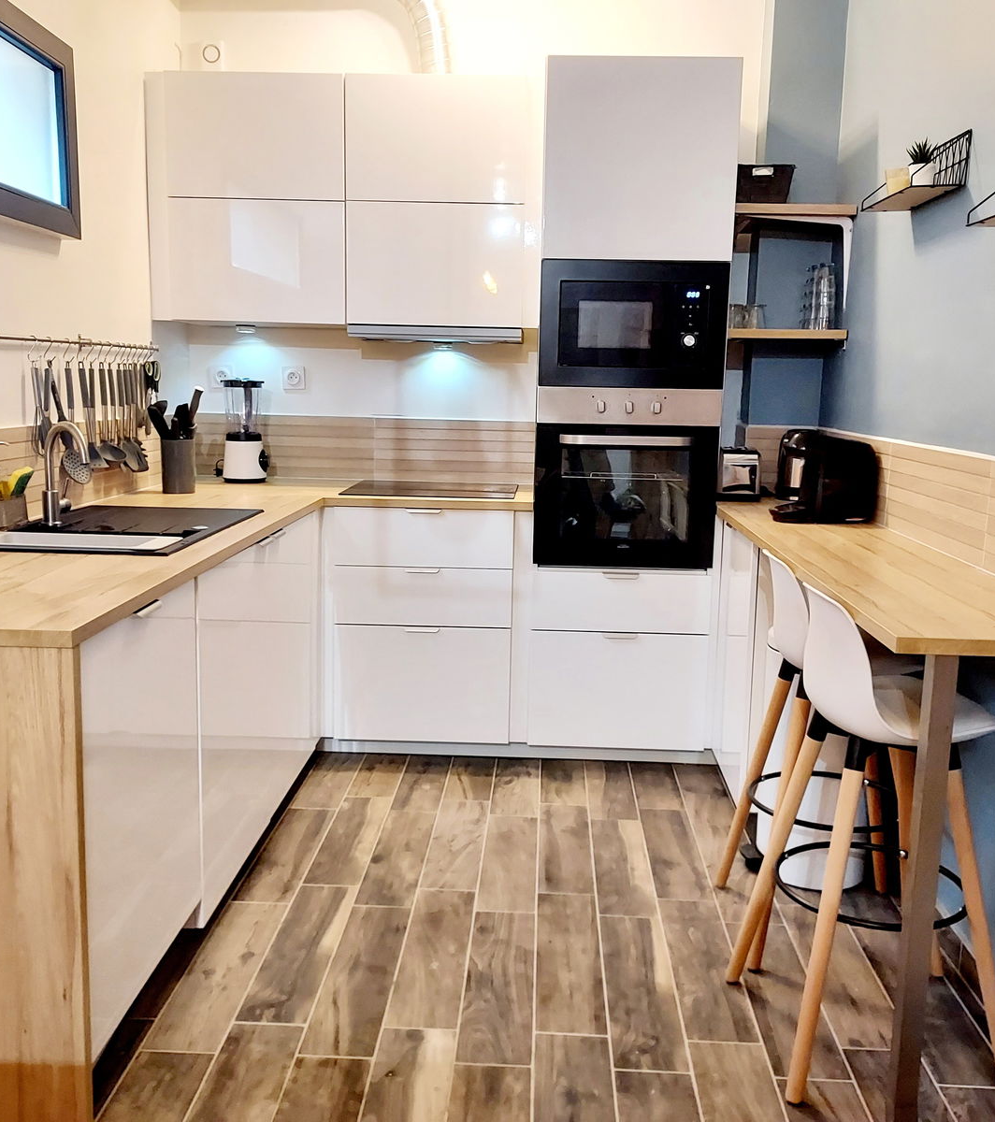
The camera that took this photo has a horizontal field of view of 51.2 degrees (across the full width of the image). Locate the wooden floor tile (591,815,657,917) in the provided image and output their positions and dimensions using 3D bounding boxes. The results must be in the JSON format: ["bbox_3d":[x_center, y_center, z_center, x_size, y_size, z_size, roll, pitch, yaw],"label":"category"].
[{"bbox_3d":[0.339,0.838,2.845,0.149,0.018,0.587,2,9,3],"label":"wooden floor tile"}]

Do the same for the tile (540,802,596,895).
[{"bbox_3d":[0.194,0.820,2.975,0.151,0.010,0.587,2,10,3],"label":"tile"}]

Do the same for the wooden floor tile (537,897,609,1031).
[{"bbox_3d":[0.164,0.912,2.370,0.149,0.018,0.587,2,9,3],"label":"wooden floor tile"}]

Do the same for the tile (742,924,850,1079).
[{"bbox_3d":[0.614,0.940,2.252,0.150,0.010,0.588,2,9,3],"label":"tile"}]

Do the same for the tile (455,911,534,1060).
[{"bbox_3d":[0.005,0.918,2.269,0.146,0.010,0.597,2,9,2],"label":"tile"}]

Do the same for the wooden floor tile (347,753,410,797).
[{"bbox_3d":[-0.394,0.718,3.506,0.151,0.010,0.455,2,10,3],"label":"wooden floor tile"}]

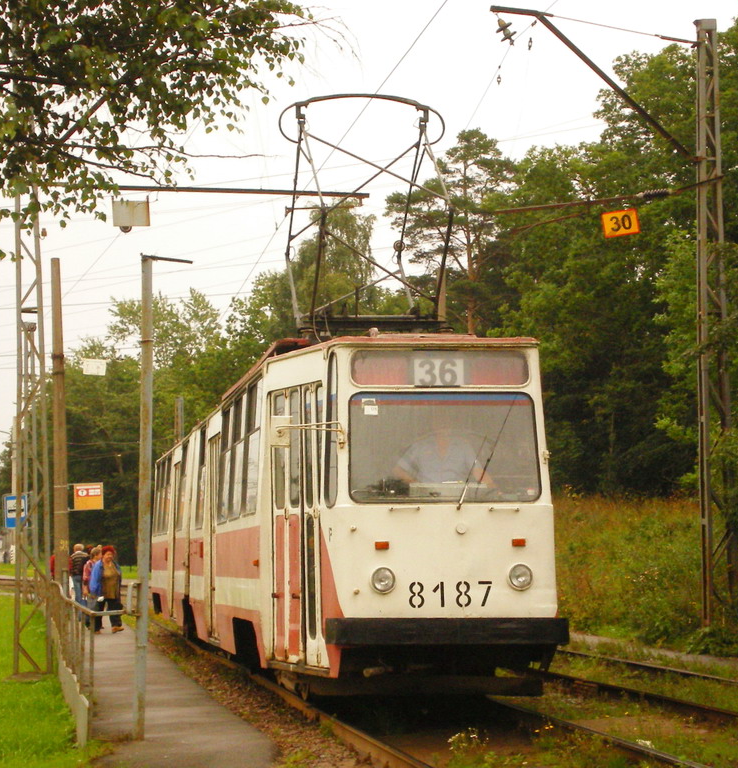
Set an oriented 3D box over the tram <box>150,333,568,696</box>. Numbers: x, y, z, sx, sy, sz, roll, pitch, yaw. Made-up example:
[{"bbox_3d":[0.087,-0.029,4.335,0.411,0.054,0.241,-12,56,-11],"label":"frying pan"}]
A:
[{"bbox_3d":[-1.256,2.130,25.008,2.500,3.120,22.400,1,-6,-10],"label":"tram"}]

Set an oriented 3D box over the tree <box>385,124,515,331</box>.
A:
[{"bbox_3d":[3.239,-1.509,74.114,5.398,17.965,5.398,0,-6,3],"label":"tree"}]

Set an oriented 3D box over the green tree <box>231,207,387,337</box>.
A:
[{"bbox_3d":[-2.808,0.334,84.152,7.230,17.204,7.230,1,-6,-2],"label":"green tree"}]

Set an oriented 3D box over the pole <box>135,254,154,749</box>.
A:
[{"bbox_3d":[-1.671,0.821,13.644,0.090,3.581,0.090,1,-6,-10],"label":"pole"}]

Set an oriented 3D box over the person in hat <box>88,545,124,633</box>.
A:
[{"bbox_3d":[-4.851,3.759,33.879,0.580,1.611,0.400,3,-6,-27],"label":"person in hat"}]

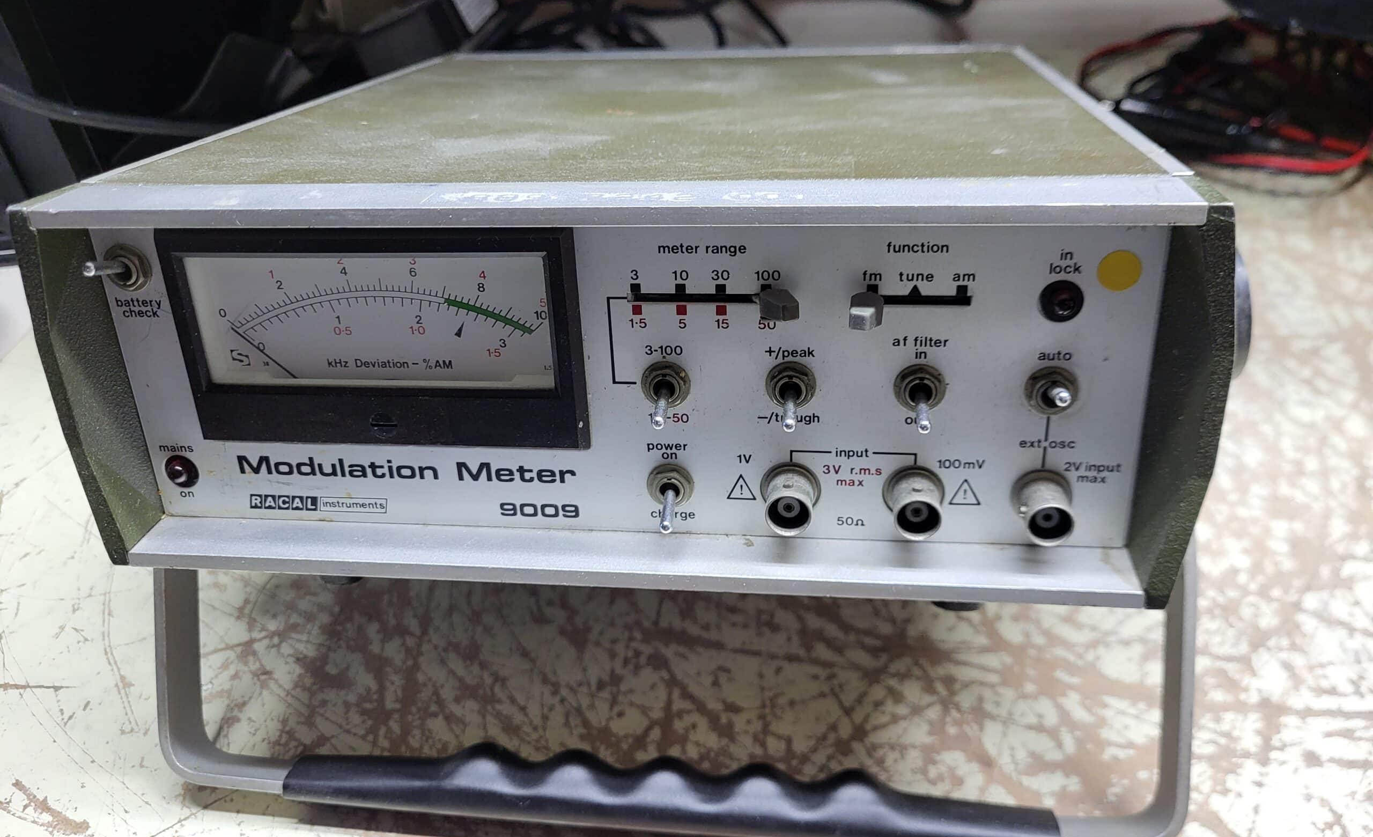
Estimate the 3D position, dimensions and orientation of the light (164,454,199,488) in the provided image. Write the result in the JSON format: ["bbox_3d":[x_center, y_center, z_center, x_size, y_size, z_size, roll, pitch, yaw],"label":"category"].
[{"bbox_3d":[-0.119,0.013,0.242,0.008,0.008,0.003,1,24,8],"label":"light"}]

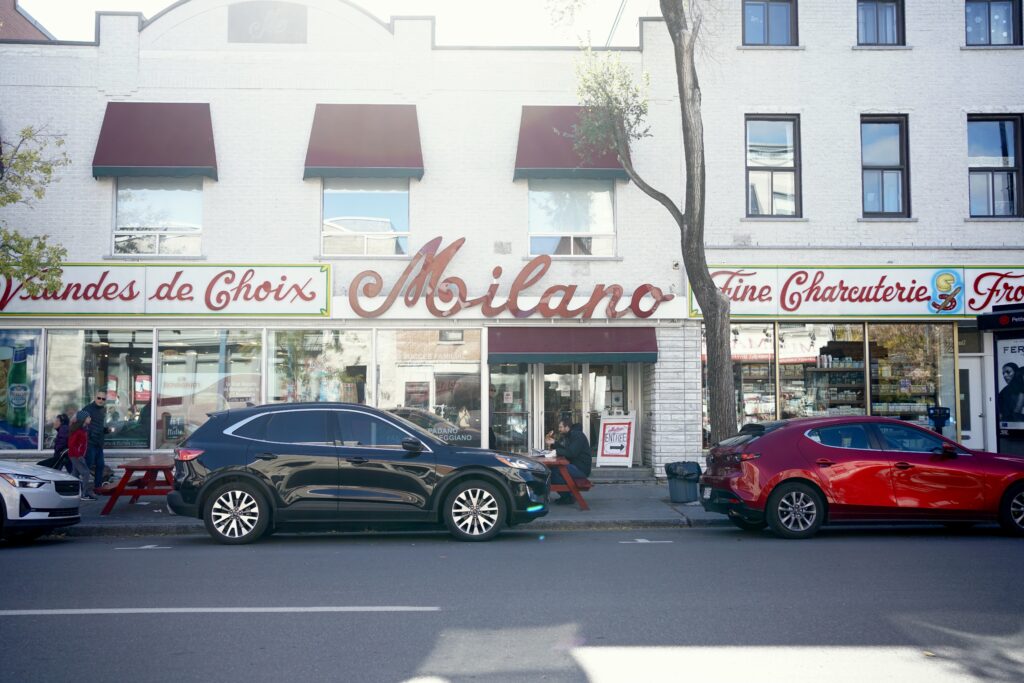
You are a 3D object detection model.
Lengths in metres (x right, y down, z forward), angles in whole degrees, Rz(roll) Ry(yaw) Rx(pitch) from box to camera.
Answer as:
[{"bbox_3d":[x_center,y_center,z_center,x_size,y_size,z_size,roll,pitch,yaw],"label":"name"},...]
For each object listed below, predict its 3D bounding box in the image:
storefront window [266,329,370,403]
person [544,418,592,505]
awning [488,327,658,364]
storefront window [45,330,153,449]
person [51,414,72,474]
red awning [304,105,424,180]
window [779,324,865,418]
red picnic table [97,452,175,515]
[{"bbox_3d":[-3.367,0.843,17.370,1.784,2.109,0.120,0,-3,-2],"label":"storefront window"},{"bbox_3d":[0.867,1.843,15.269,0.738,1.290,0.520,0,-3,-2],"label":"person"},{"bbox_3d":[1.164,0.066,19.213,3.249,0.731,0.420,0,-3,-2],"label":"awning"},{"bbox_3d":[-7.926,0.915,19.106,2.063,2.313,0.120,0,-3,-2],"label":"storefront window"},{"bbox_3d":[-7.330,1.831,16.200,0.420,1.360,0.440,1,-3,-12],"label":"person"},{"bbox_3d":[-2.856,-3.889,19.267,2.293,1.584,0.500,0,-3,-2],"label":"red awning"},{"bbox_3d":[5.554,0.786,17.866,1.601,2.223,0.120,0,-3,-2],"label":"window"},{"bbox_3d":[-5.030,2.112,14.614,1.500,0.730,1.800,0,-3,-2],"label":"red picnic table"}]

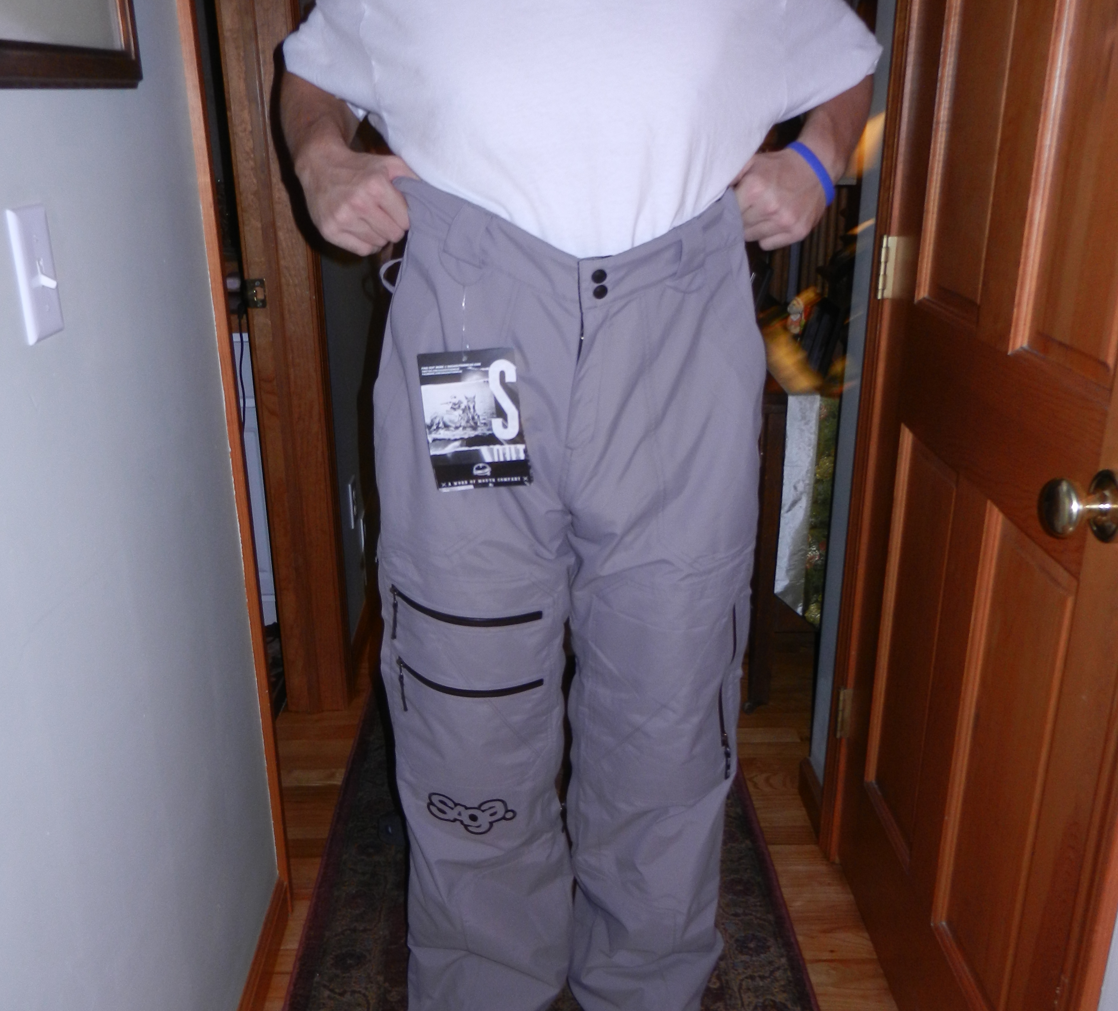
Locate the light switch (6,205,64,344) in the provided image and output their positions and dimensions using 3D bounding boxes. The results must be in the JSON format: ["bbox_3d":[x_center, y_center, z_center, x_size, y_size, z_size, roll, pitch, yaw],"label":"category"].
[{"bbox_3d":[-0.445,-0.202,0.934,0.016,0.114,0.071,-1,20,-1],"label":"light switch"}]

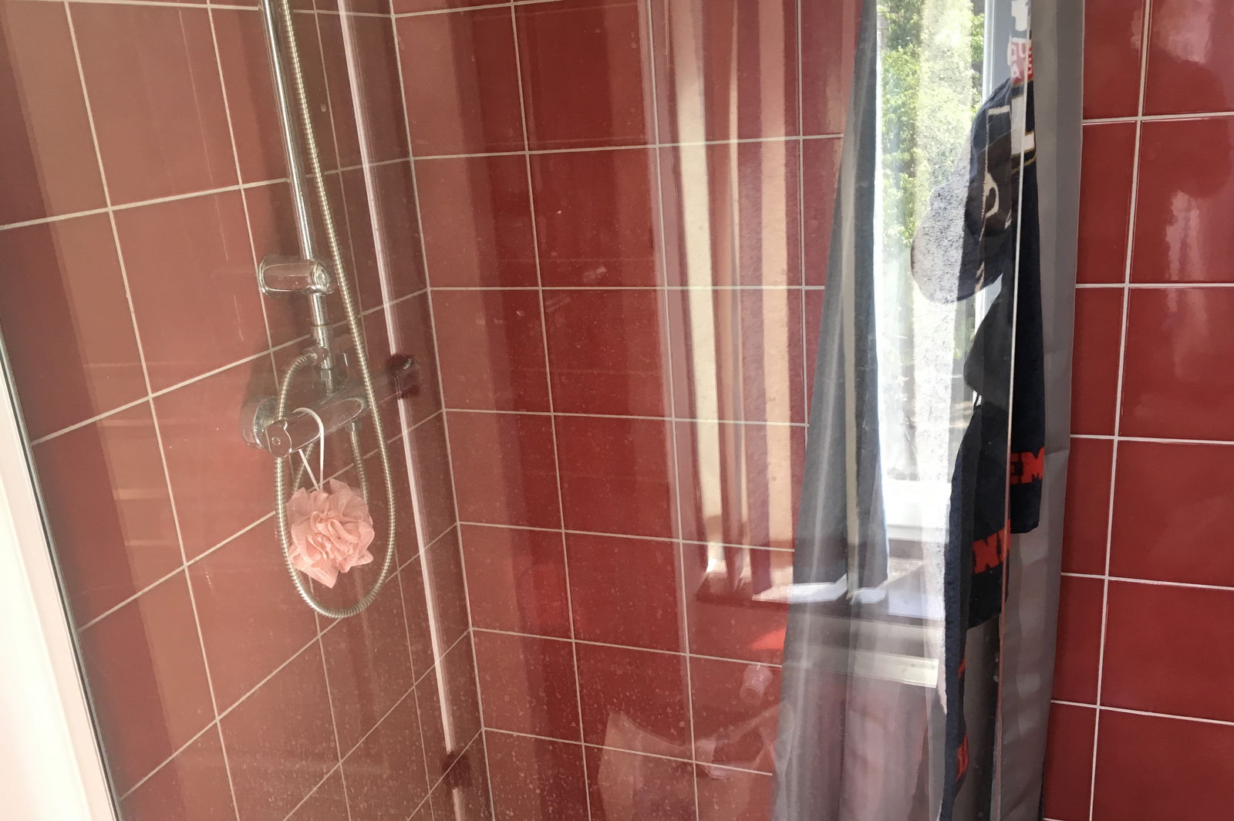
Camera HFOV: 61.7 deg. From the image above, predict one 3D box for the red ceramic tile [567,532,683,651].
[{"bbox_3d":[0.016,0.297,1.685,0.198,0.198,0.010,2,18,21],"label":"red ceramic tile"}]

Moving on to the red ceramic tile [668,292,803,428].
[{"bbox_3d":[0.175,-0.079,1.496,0.198,0.198,0.010,2,18,21],"label":"red ceramic tile"}]

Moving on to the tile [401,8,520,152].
[{"bbox_3d":[-0.226,-0.475,1.512,0.192,0.197,0.010,2,18,20],"label":"tile"}]

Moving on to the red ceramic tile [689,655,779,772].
[{"bbox_3d":[0.218,0.496,1.673,0.198,0.198,0.010,2,18,21],"label":"red ceramic tile"}]

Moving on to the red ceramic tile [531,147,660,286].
[{"bbox_3d":[-0.028,-0.278,1.508,0.198,0.198,0.010,2,18,21],"label":"red ceramic tile"}]

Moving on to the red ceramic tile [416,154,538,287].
[{"bbox_3d":[-0.211,-0.283,1.567,0.192,0.197,0.009,2,18,20],"label":"red ceramic tile"}]

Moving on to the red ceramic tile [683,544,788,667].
[{"bbox_3d":[0.203,0.303,1.607,0.196,0.197,0.010,2,18,20],"label":"red ceramic tile"}]

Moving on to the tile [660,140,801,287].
[{"bbox_3d":[0.159,-0.270,1.432,0.196,0.197,0.010,2,18,20],"label":"tile"}]

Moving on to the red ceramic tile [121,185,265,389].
[{"bbox_3d":[-0.477,-0.140,1.167,0.009,0.197,0.196,2,18,21],"label":"red ceramic tile"}]

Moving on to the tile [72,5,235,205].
[{"bbox_3d":[-0.491,-0.331,1.108,0.009,0.197,0.196,2,18,21],"label":"tile"}]

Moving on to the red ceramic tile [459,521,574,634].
[{"bbox_3d":[-0.169,0.288,1.746,0.192,0.197,0.010,2,18,20],"label":"red ceramic tile"}]

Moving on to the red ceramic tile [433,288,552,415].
[{"bbox_3d":[-0.197,-0.093,1.625,0.192,0.197,0.009,2,18,20],"label":"red ceramic tile"}]

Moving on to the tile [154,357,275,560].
[{"bbox_3d":[-0.465,0.050,1.232,0.010,0.198,0.198,2,18,21],"label":"tile"}]

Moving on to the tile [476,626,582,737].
[{"bbox_3d":[-0.154,0.479,1.802,0.192,0.197,0.009,2,18,20],"label":"tile"}]

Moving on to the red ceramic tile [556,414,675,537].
[{"bbox_3d":[0.002,0.105,1.616,0.196,0.197,0.009,2,18,20],"label":"red ceramic tile"}]

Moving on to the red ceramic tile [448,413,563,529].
[{"bbox_3d":[-0.183,0.098,1.687,0.192,0.197,0.010,2,18,20],"label":"red ceramic tile"}]

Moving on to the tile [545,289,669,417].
[{"bbox_3d":[-0.013,-0.087,1.567,0.198,0.198,0.010,2,18,21],"label":"tile"}]

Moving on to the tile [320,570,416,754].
[{"bbox_3d":[-0.367,0.374,1.528,0.010,0.198,0.198,2,18,21],"label":"tile"}]

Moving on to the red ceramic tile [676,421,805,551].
[{"bbox_3d":[0.189,0.112,1.555,0.198,0.198,0.010,2,18,21],"label":"red ceramic tile"}]

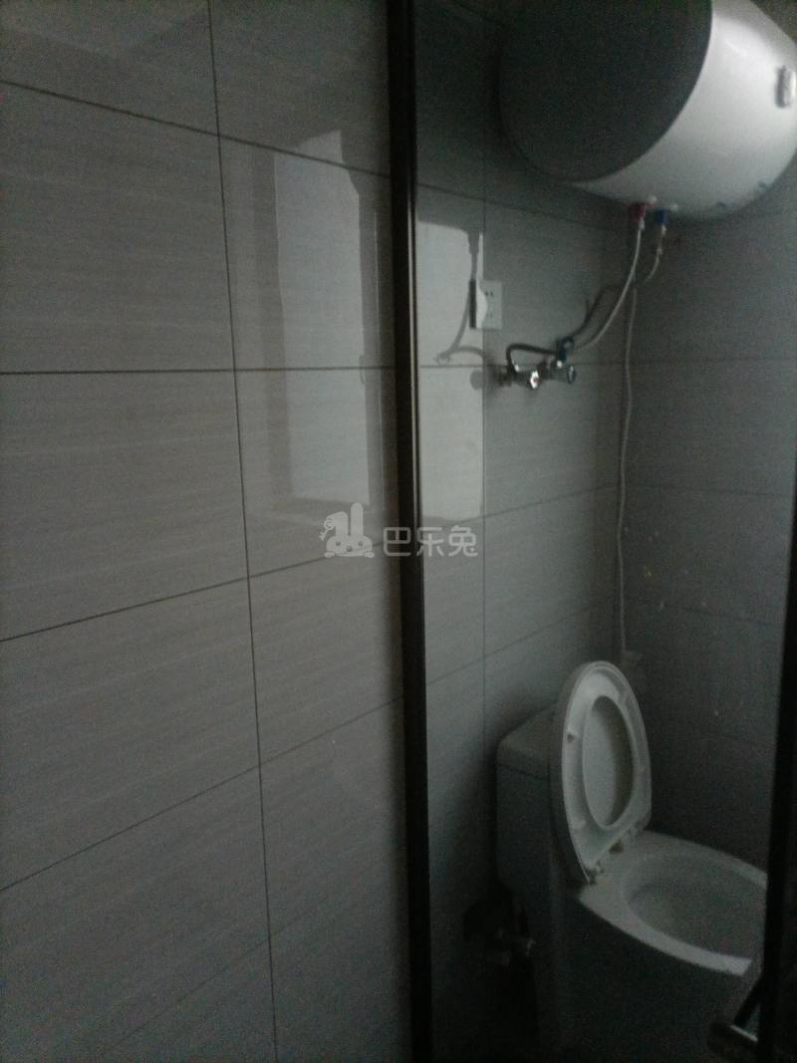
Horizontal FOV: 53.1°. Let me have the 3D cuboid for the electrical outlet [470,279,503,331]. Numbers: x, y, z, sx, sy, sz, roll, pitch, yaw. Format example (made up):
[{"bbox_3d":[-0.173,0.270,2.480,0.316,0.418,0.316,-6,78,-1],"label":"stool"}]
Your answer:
[{"bbox_3d":[0.168,-0.427,1.512,0.013,0.087,0.086,9,15,41],"label":"electrical outlet"}]

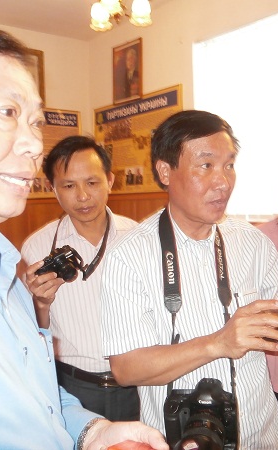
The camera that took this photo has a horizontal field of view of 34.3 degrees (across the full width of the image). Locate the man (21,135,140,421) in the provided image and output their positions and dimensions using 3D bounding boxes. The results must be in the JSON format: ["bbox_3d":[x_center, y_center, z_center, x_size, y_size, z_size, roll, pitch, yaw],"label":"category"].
[{"bbox_3d":[-0.120,0.560,1.360,0.490,1.660,0.360,-4,5,-15],"label":"man"}]

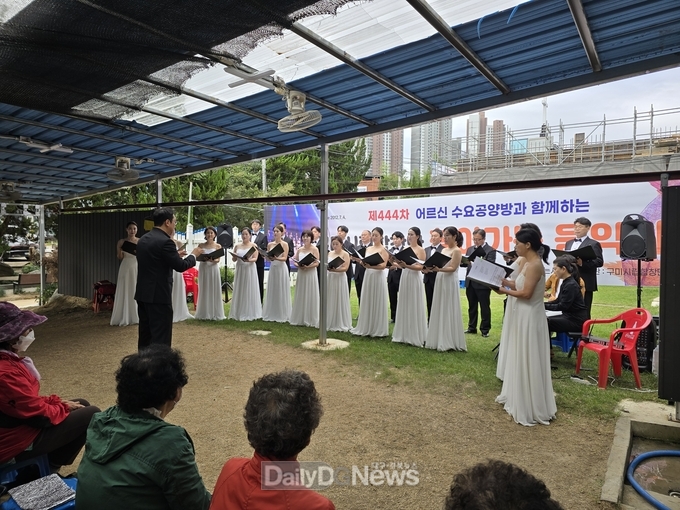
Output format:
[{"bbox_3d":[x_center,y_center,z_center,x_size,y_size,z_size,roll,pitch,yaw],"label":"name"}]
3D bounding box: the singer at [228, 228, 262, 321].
[{"bbox_3d":[-1.715,0.336,8.200,0.580,1.633,0.550,1,1,9],"label":"singer"}]

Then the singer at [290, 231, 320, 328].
[{"bbox_3d":[-0.602,0.395,8.000,0.560,1.650,0.560,1,2,25],"label":"singer"}]

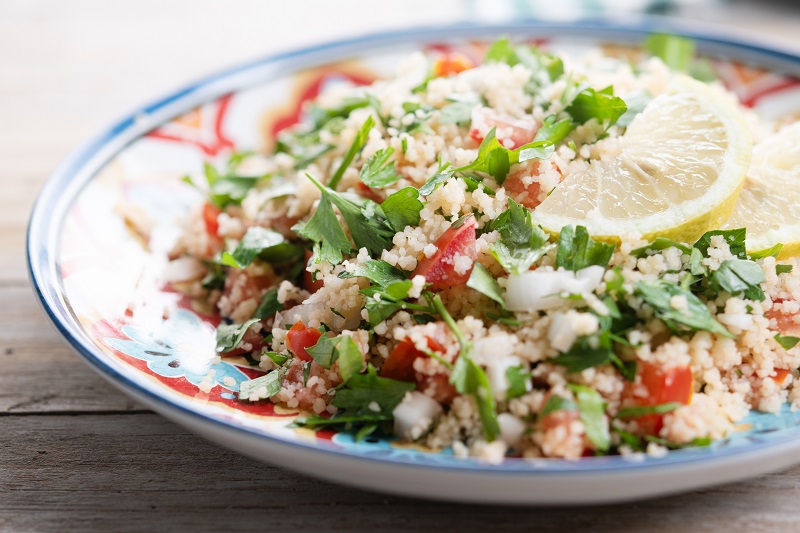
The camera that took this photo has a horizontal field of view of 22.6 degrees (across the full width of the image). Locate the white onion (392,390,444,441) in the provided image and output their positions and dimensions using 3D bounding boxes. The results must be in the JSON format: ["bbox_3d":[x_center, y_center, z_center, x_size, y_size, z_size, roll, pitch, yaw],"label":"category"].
[{"bbox_3d":[0.004,0.033,0.448,0.011,0.009,0.009,-2,28,0],"label":"white onion"}]

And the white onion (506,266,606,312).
[{"bbox_3d":[0.037,0.005,0.476,0.024,0.009,0.011,-2,28,0],"label":"white onion"}]

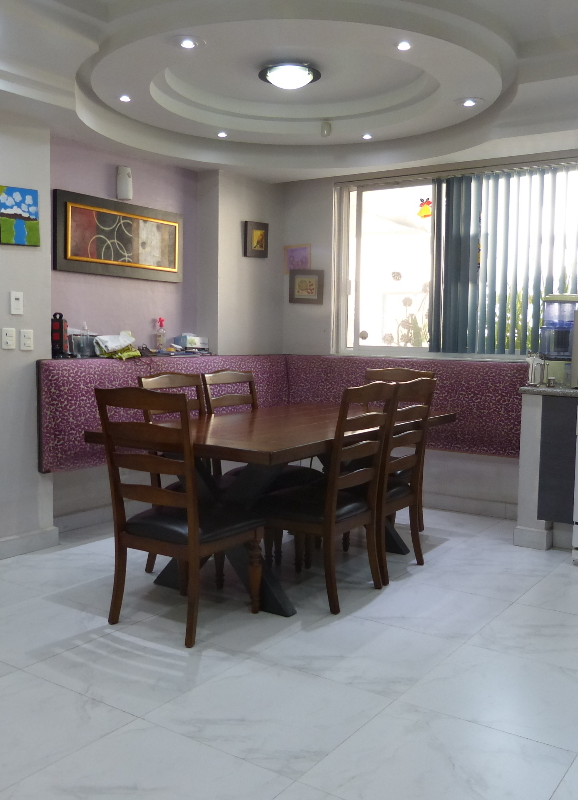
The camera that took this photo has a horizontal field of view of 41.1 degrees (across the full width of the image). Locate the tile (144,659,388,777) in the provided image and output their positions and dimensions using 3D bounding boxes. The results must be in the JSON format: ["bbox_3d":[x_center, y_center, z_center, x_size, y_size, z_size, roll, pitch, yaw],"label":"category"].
[{"bbox_3d":[-0.056,1.014,2.530,0.600,0.012,0.600,4,5,35],"label":"tile"}]

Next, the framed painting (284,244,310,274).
[{"bbox_3d":[0.068,-1.122,6.159,0.255,0.225,0.015,4,5,35],"label":"framed painting"}]

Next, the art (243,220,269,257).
[{"bbox_3d":[-0.246,-1.219,5.887,0.030,0.260,0.270,4,5,35],"label":"art"}]

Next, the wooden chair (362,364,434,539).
[{"bbox_3d":[0.555,0.331,4.802,0.480,1.025,0.580,4,5,35],"label":"wooden chair"}]

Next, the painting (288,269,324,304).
[{"bbox_3d":[0.147,-0.893,6.109,0.320,0.265,0.025,4,5,35],"label":"painting"}]

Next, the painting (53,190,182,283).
[{"bbox_3d":[-1.083,-1.045,5.057,0.035,0.480,1.100,4,5,35],"label":"painting"}]

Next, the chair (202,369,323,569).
[{"bbox_3d":[-0.133,0.352,4.398,0.575,1.025,0.470,4,5,35],"label":"chair"}]

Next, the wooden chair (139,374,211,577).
[{"bbox_3d":[-0.421,0.385,4.028,0.580,1.016,0.490,4,5,35],"label":"wooden chair"}]

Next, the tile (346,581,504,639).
[{"bbox_3d":[0.627,0.951,3.511,0.600,0.010,0.600,4,5,35],"label":"tile"}]

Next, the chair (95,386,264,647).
[{"bbox_3d":[-0.442,0.441,3.272,0.490,1.014,0.580,4,5,35],"label":"chair"}]

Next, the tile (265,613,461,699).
[{"bbox_3d":[0.289,0.984,3.022,0.600,0.010,0.600,4,5,35],"label":"tile"}]

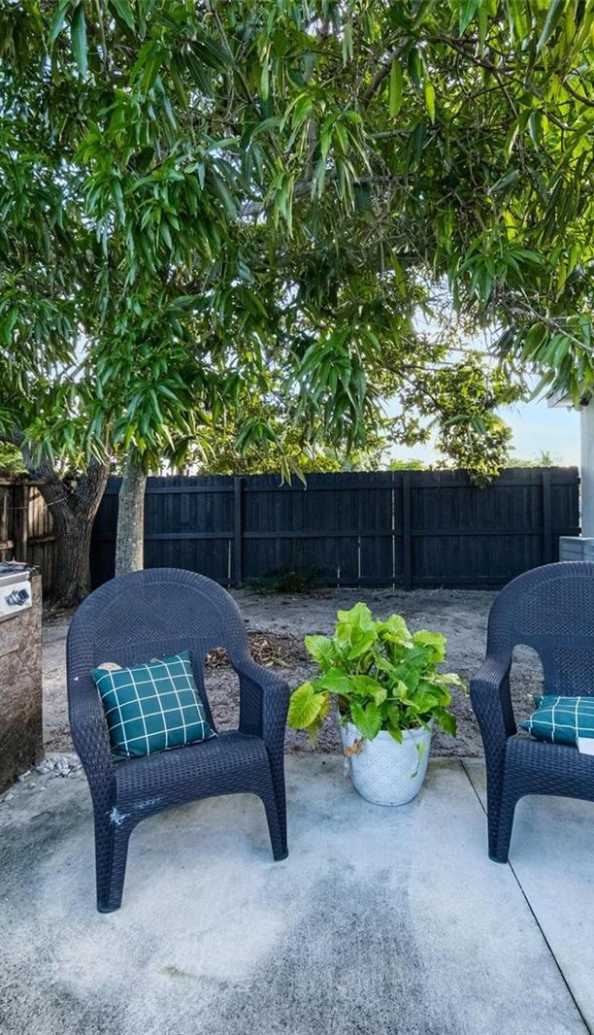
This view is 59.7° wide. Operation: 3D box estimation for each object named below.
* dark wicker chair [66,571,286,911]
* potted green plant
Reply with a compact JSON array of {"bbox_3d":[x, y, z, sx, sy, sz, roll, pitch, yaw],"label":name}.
[{"bbox_3d":[-0.447,0.663,1.858,0.690,0.915,0.660,0,0,-25],"label":"dark wicker chair"},{"bbox_3d":[0.318,0.735,2.100,0.680,0.770,0.620,0,0,0],"label":"potted green plant"}]

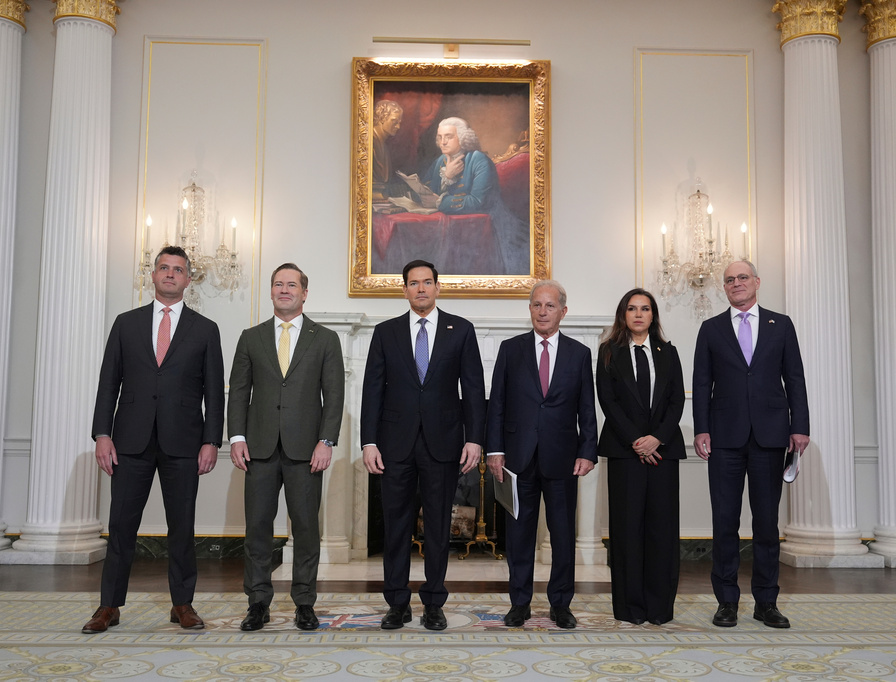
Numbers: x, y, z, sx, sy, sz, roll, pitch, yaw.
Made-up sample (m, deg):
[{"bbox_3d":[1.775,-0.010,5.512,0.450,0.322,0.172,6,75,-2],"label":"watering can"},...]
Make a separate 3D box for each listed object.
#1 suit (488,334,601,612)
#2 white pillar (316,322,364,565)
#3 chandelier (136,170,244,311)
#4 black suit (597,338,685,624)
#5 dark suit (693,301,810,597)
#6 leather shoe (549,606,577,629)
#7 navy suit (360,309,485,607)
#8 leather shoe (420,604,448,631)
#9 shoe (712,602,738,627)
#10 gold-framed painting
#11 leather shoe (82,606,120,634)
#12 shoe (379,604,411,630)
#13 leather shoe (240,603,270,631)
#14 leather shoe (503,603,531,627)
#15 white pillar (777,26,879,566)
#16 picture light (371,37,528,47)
[{"bbox_3d":[0.477,0.642,4.902,0.565,1.395,0.320,0,-5,1],"label":"suit"},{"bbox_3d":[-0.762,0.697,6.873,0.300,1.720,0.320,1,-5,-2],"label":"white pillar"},{"bbox_3d":[-1.833,-0.728,6.925,0.750,1.030,0.400,1,-5,-2],"label":"chandelier"},{"bbox_3d":[0.968,0.678,4.895,0.445,1.430,0.310,0,-5,6],"label":"black suit"},{"bbox_3d":[1.530,0.576,4.933,0.560,1.530,0.320,0,-5,10],"label":"dark suit"},{"bbox_3d":[0.563,1.344,4.802,0.110,0.110,0.300,2,-6,-11],"label":"leather shoe"},{"bbox_3d":[-0.124,0.575,4.816,0.615,1.482,0.330,1,-5,-2],"label":"navy suit"},{"bbox_3d":[-0.068,1.310,4.649,0.105,0.110,0.295,1,-5,-10],"label":"leather shoe"},{"bbox_3d":[1.381,1.335,4.791,0.105,0.110,0.295,-2,-6,21],"label":"shoe"},{"bbox_3d":[0.028,-1.244,7.436,1.530,1.865,0.100,1,-5,-2],"label":"gold-framed painting"},{"bbox_3d":[-1.640,1.302,4.583,0.110,0.110,0.300,0,-5,6],"label":"leather shoe"},{"bbox_3d":[-0.246,1.330,4.736,0.110,0.110,0.300,-1,-6,14],"label":"shoe"},{"bbox_3d":[-0.913,1.298,4.605,0.105,0.110,0.295,0,-5,10],"label":"leather shoe"},{"bbox_3d":[0.347,1.322,4.747,0.105,0.110,0.295,-2,-6,22],"label":"leather shoe"},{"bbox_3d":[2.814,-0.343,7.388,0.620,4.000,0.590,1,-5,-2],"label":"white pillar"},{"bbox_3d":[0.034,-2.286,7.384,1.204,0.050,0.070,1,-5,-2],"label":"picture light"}]

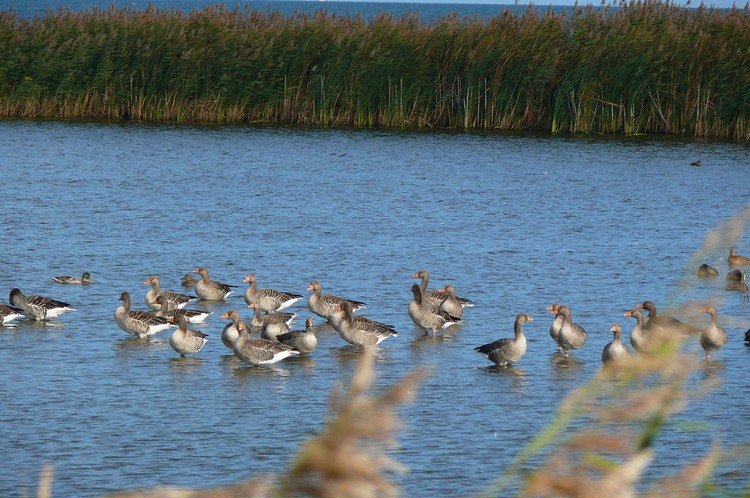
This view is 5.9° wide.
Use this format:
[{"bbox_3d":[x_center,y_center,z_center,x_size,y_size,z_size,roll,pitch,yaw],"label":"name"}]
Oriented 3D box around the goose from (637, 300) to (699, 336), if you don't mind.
[{"bbox_3d":[3.156,0.836,78.000,0.690,0.550,0.260,1,2,-3],"label":"goose"}]

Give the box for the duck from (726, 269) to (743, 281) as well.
[{"bbox_3d":[4.798,0.350,97.000,0.300,0.165,0.170,3,3,41],"label":"duck"}]

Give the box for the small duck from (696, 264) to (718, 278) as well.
[{"bbox_3d":[4.436,0.307,97.000,0.340,0.200,0.190,-1,2,-37],"label":"small duck"}]

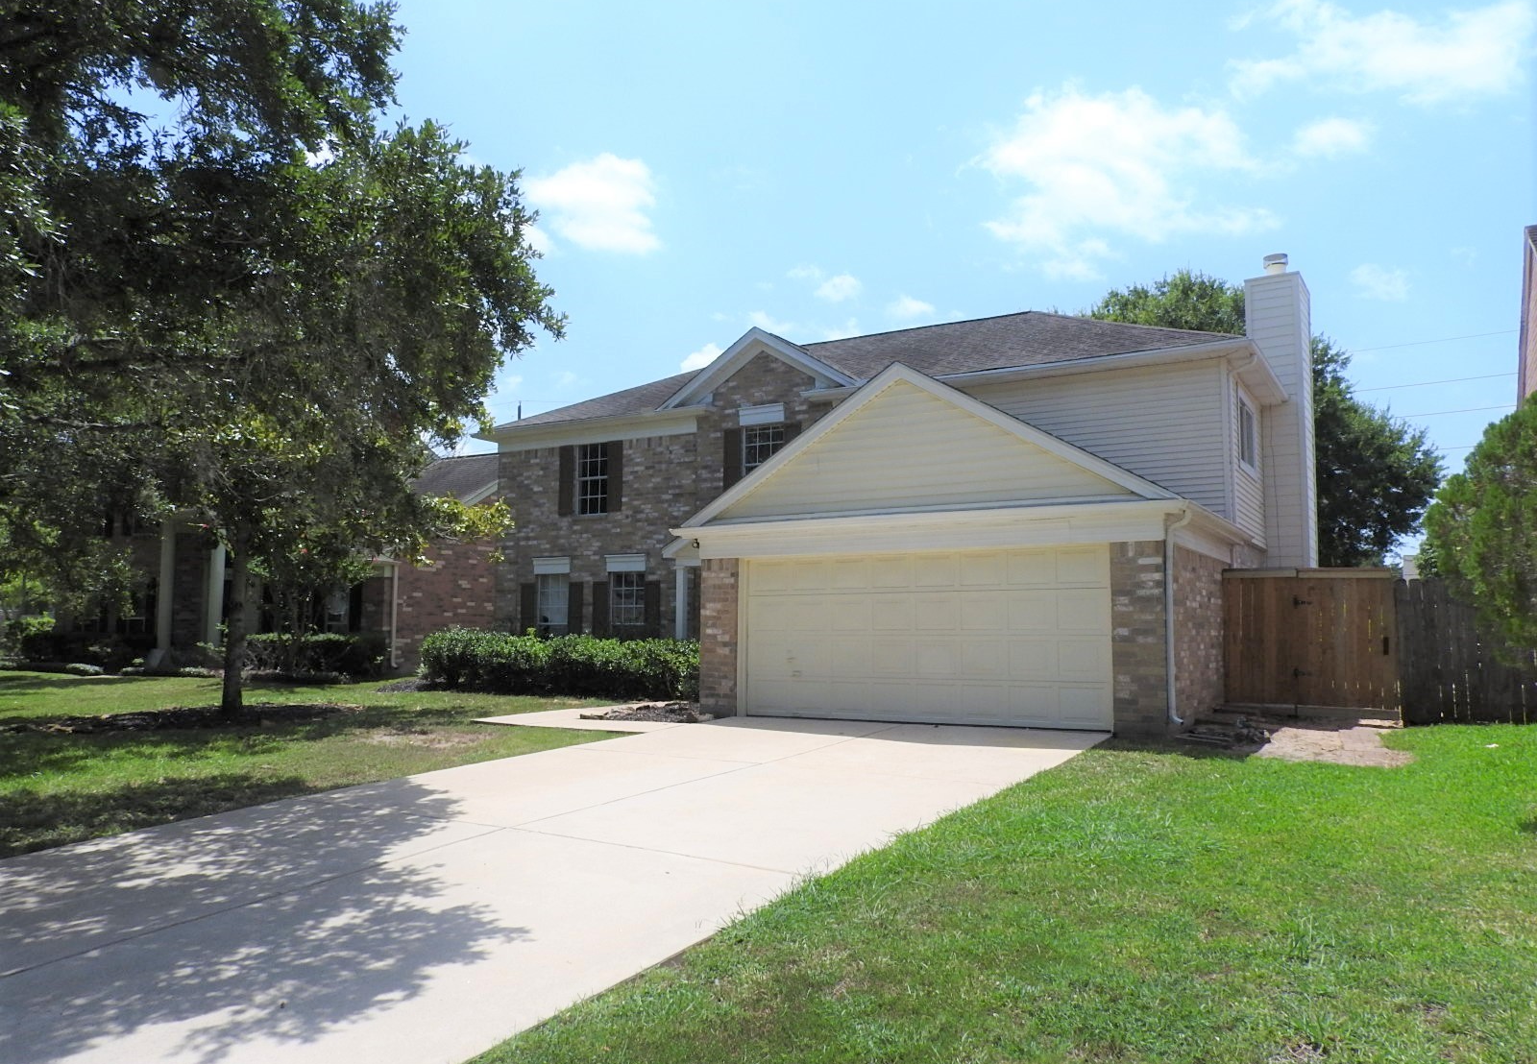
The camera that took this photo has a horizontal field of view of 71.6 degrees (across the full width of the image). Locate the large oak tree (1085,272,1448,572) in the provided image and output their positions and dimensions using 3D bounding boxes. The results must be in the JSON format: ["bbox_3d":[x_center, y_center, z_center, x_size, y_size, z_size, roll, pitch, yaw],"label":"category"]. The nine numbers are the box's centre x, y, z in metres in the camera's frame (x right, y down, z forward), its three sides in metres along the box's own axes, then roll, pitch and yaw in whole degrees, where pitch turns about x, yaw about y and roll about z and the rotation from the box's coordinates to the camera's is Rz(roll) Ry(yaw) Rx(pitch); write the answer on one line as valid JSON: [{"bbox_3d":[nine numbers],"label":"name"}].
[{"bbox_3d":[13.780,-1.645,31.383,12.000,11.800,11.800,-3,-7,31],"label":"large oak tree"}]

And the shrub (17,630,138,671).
[{"bbox_3d":[-19.124,3.308,29.476,4.700,1.060,1.200,-3,-7,31],"label":"shrub"}]

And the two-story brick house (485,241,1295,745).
[{"bbox_3d":[1.815,-1.036,21.282,15.550,8.500,14.100,-3,-7,31],"label":"two-story brick house"}]

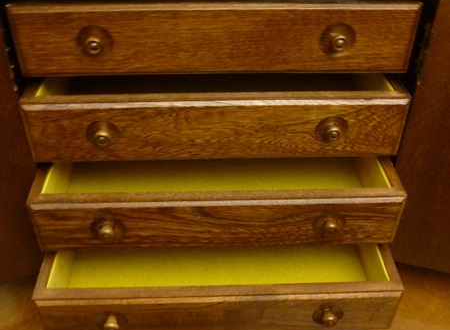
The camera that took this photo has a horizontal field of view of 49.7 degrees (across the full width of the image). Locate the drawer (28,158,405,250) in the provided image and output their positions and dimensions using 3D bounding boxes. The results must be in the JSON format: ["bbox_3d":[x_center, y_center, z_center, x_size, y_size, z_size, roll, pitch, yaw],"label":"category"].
[{"bbox_3d":[-0.009,0.011,0.585,0.390,0.073,0.197,-1,38,-2],"label":"drawer"}]

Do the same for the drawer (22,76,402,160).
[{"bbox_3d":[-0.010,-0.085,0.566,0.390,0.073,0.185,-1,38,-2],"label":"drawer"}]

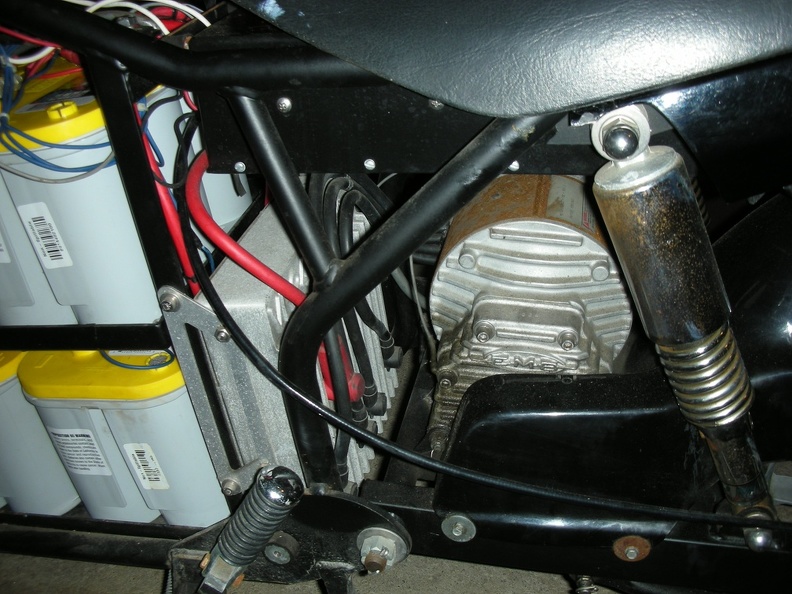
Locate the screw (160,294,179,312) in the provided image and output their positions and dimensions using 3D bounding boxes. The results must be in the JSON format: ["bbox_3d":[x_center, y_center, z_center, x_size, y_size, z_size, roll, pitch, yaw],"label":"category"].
[{"bbox_3d":[-0.169,0.005,0.595,0.014,0.014,0.012,0,32,14],"label":"screw"}]

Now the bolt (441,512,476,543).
[{"bbox_3d":[0.054,0.201,0.693,0.031,0.031,0.014,0,32,14],"label":"bolt"}]

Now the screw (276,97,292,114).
[{"bbox_3d":[-0.081,-0.140,0.584,0.011,0.011,0.008,0,32,14],"label":"screw"}]

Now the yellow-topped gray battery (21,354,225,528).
[{"bbox_3d":[-0.225,0.073,0.829,0.173,0.195,0.254,-2,32,14],"label":"yellow-topped gray battery"}]

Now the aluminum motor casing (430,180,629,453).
[{"bbox_3d":[0.132,0.001,0.763,0.185,0.225,0.220,0,32,14],"label":"aluminum motor casing"}]

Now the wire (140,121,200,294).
[{"bbox_3d":[-0.170,-0.068,0.603,0.017,0.149,0.016,0,32,13],"label":"wire"}]

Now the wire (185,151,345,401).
[{"bbox_3d":[-0.108,-0.004,0.678,0.093,0.251,0.055,0,32,14],"label":"wire"}]

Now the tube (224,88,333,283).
[{"bbox_3d":[-0.081,-0.077,0.586,0.026,0.155,0.026,-13,28,20],"label":"tube"}]

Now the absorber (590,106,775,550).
[{"bbox_3d":[0.204,0.042,0.537,0.059,0.362,0.060,-16,27,22],"label":"absorber"}]

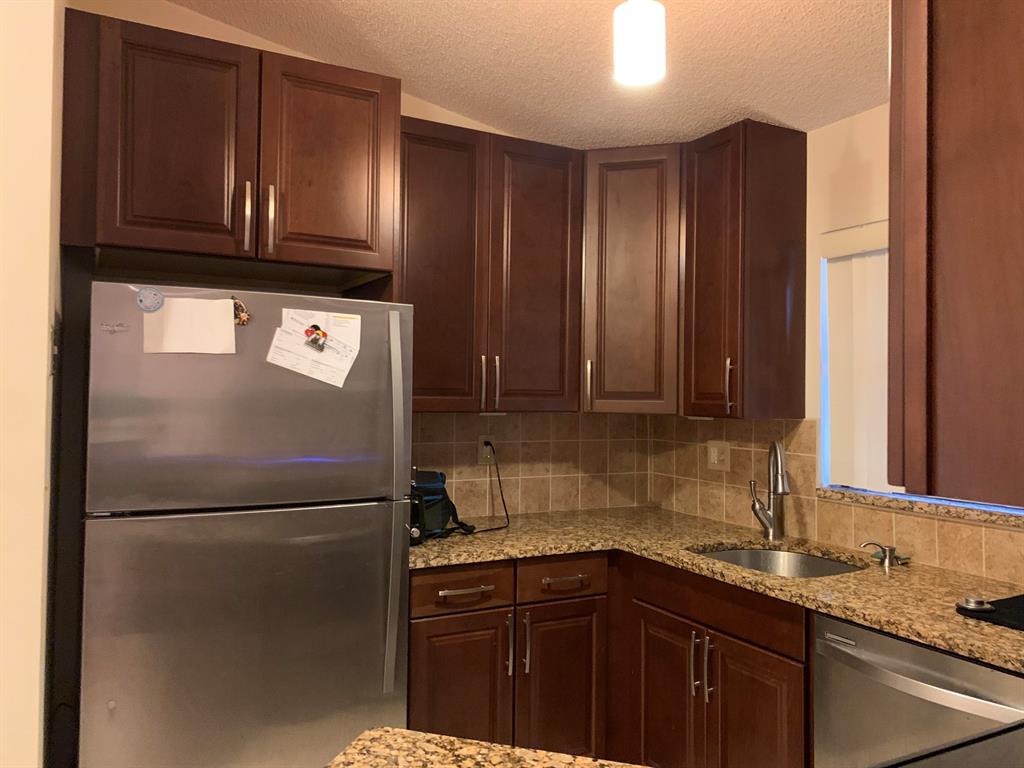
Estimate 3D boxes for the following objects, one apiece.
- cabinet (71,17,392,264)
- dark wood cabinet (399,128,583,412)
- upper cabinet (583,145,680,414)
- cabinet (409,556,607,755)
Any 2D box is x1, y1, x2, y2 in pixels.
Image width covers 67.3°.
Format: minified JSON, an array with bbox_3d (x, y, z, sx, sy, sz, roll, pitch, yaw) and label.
[{"bbox_3d":[-0.909,-0.665,2.495,0.910,0.611,0.623,1,-1,-28],"label":"cabinet"},{"bbox_3d":[-0.161,-0.422,3.067,0.839,1.063,0.316,1,-1,-28],"label":"dark wood cabinet"},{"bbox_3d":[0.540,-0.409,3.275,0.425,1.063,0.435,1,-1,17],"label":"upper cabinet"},{"bbox_3d":[-0.138,1.020,2.888,0.759,0.851,0.620,1,-1,-28],"label":"cabinet"}]

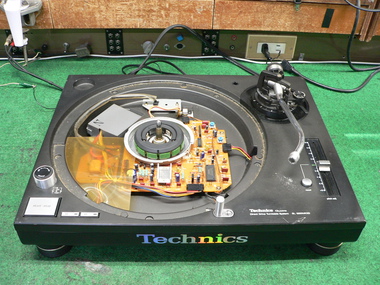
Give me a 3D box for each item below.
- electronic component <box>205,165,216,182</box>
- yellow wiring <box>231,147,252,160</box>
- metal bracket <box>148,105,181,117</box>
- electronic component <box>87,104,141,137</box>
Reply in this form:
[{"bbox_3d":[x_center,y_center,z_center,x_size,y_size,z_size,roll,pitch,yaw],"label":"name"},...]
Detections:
[{"bbox_3d":[0.031,0.047,0.602,0.013,0.005,0.033,0,42,-2],"label":"electronic component"},{"bbox_3d":[0.082,0.016,0.623,0.014,0.010,0.042,-30,51,-30],"label":"yellow wiring"},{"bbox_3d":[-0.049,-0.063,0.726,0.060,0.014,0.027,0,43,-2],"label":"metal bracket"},{"bbox_3d":[-0.126,-0.029,0.670,0.062,0.026,0.065,24,47,23],"label":"electronic component"}]

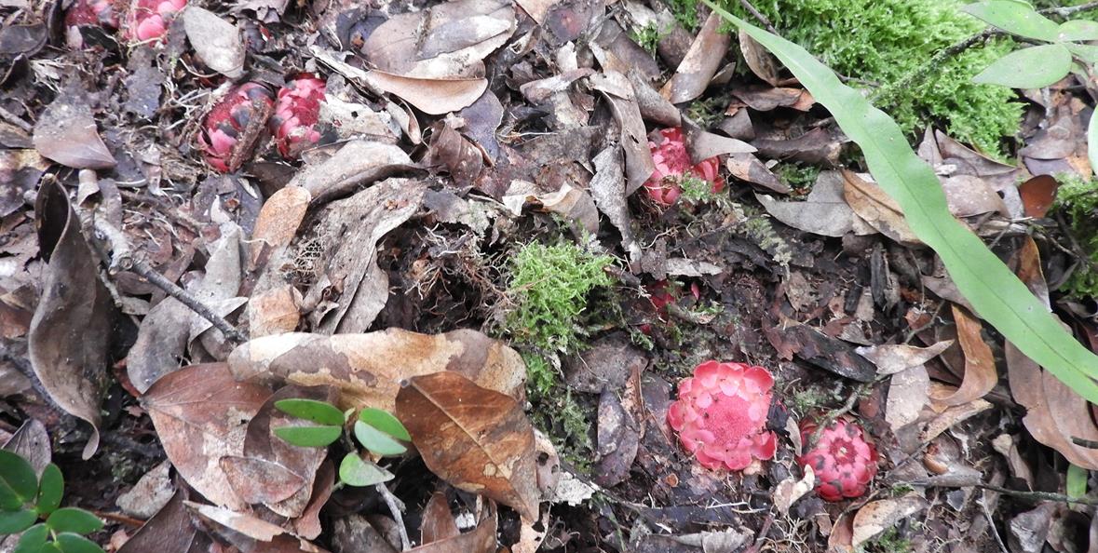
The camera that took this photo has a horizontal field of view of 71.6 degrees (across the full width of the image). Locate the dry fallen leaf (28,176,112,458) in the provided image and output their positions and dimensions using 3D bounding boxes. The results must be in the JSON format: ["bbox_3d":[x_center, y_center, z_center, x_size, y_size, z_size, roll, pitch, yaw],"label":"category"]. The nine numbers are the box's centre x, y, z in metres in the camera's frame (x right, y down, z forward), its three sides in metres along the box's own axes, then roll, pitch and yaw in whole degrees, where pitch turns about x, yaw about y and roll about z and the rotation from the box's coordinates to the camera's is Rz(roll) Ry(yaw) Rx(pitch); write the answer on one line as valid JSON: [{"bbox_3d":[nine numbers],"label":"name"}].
[{"bbox_3d":[-0.276,0.021,0.437,0.042,0.036,0.165,-21,65,-10],"label":"dry fallen leaf"}]

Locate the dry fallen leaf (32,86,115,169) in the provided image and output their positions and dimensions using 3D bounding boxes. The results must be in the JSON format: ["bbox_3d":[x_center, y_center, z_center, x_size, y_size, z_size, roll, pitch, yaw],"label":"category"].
[{"bbox_3d":[-0.354,-0.107,0.565,0.103,0.016,0.050,39,65,22],"label":"dry fallen leaf"}]

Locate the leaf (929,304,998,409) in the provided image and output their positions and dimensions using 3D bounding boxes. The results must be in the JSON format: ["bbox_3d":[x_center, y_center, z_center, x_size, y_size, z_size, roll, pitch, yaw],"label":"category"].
[{"bbox_3d":[0.240,0.046,0.438,0.033,0.022,0.064,14,63,7],"label":"leaf"}]

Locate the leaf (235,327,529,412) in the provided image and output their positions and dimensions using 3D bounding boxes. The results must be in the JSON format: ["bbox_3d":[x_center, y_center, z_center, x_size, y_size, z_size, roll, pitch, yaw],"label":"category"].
[{"bbox_3d":[-0.097,0.052,0.427,0.169,0.022,0.047,4,60,3],"label":"leaf"}]

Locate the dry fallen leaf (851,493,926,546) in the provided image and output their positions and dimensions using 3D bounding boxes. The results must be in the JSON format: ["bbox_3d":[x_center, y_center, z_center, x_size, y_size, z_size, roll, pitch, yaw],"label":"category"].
[{"bbox_3d":[0.172,0.122,0.389,0.046,0.012,0.014,-24,65,-12],"label":"dry fallen leaf"}]

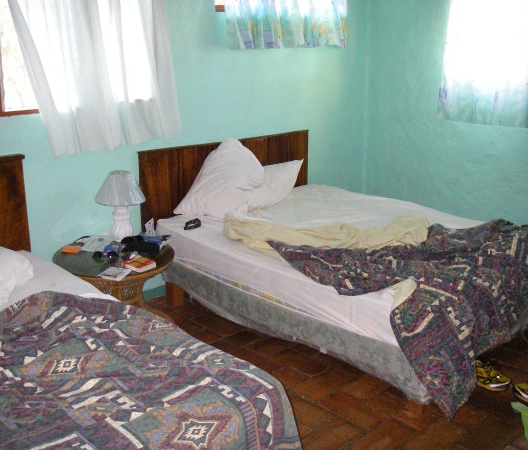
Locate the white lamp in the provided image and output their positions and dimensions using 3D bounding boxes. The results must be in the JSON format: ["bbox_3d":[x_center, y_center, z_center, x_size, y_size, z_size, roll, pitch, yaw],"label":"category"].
[{"bbox_3d":[-0.802,-0.101,3.667,0.286,0.387,0.286,0,16,0],"label":"white lamp"}]

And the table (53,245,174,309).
[{"bbox_3d":[-0.788,0.393,3.531,0.635,0.490,0.635,-14,21,-42],"label":"table"}]

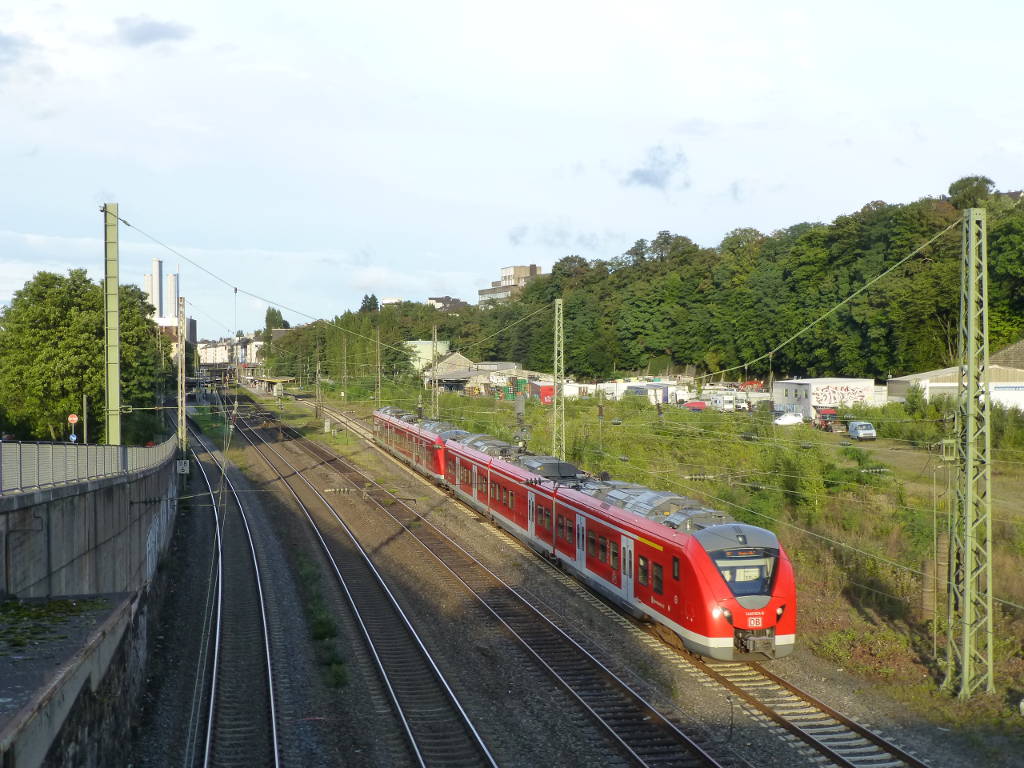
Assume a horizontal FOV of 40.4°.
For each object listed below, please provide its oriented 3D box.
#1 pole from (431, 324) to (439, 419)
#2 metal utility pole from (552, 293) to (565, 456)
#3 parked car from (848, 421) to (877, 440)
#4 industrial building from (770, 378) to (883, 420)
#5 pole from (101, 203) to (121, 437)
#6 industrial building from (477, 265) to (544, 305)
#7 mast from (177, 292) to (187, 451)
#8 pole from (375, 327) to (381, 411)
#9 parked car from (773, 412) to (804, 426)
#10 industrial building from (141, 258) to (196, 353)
[{"bbox_3d":[-8.280,0.140,150.000,0.700,13.000,0.700,0,1,-12],"label":"pole"},{"bbox_3d":[3.060,1.060,90.000,0.780,13.000,0.780,0,1,-12],"label":"metal utility pole"},{"bbox_3d":[37.650,5.050,149.500,1.800,1.930,4.600,0,1,-2],"label":"parked car"},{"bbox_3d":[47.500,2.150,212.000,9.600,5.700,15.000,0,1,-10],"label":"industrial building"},{"bbox_3d":[-10.580,-1.100,36.800,0.400,7.350,0.400,0,1,-10],"label":"pole"},{"bbox_3d":[0.000,-34.200,490.000,18.000,15.000,28.000,0,1,-18],"label":"industrial building"},{"bbox_3d":[-20.750,0.800,87.500,0.600,12.500,0.600,0,1,-12],"label":"mast"},{"bbox_3d":[-20.560,-1.500,213.000,0.650,14.300,0.650,0,1,-12],"label":"pole"},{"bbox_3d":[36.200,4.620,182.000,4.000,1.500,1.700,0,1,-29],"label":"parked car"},{"bbox_3d":[-173.000,-31.500,700.000,30.000,63.000,30.000,0,1,-14],"label":"industrial building"}]

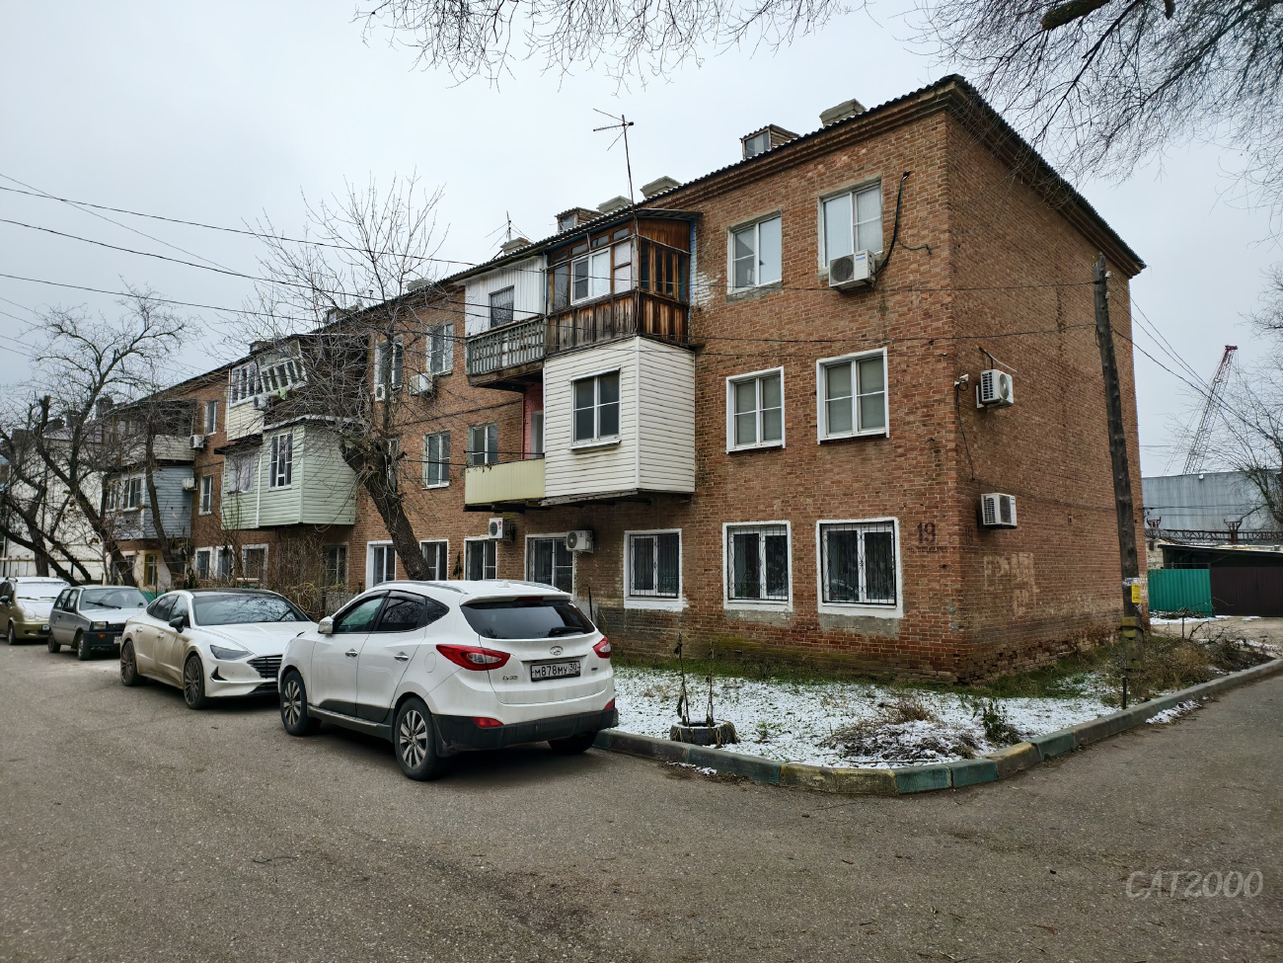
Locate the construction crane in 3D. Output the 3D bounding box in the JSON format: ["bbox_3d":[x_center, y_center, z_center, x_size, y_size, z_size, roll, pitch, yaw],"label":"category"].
[{"bbox_3d":[62.049,-2.012,94.983,10.000,27.000,3.500,-4,-7,33],"label":"construction crane"}]

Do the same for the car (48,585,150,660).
[{"bbox_3d":[-11.165,2.892,17.805,3.200,1.400,1.420,-6,-8,43],"label":"car"}]

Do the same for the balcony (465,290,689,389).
[{"bbox_3d":[-1.625,-3.050,19.439,5.800,1.090,1.500,-6,-8,43],"label":"balcony"}]

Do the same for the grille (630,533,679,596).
[{"bbox_3d":[0.262,1.781,18.120,1.400,1.320,0.060,-5,-8,43],"label":"grille"}]

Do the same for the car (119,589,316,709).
[{"bbox_3d":[-6.082,2.325,12.547,1.860,1.445,4.900,6,-8,-44],"label":"car"}]

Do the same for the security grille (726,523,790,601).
[{"bbox_3d":[2.226,1.558,16.418,1.440,1.480,0.150,-6,-8,43],"label":"security grille"}]

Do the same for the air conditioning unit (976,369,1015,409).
[{"bbox_3d":[6.100,-1.585,14.600,0.280,0.505,0.720,-5,-8,43],"label":"air conditioning unit"}]

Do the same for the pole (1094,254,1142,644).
[{"bbox_3d":[7.841,-0.391,14.068,0.290,7.009,0.290,-7,-8,43],"label":"pole"}]

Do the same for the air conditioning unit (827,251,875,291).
[{"bbox_3d":[3.715,-3.706,15.036,0.738,0.473,0.285,-5,-8,43],"label":"air conditioning unit"}]

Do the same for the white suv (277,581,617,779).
[{"bbox_3d":[-2.207,1.876,8.902,1.820,1.665,4.410,5,-8,-43],"label":"white suv"}]

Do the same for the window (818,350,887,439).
[{"bbox_3d":[3.775,-1.482,15.169,1.380,1.560,0.150,-5,-8,43],"label":"window"}]

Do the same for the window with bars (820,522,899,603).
[{"bbox_3d":[3.798,1.422,14.951,1.450,1.450,0.150,-6,-8,43],"label":"window with bars"}]

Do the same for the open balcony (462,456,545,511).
[{"bbox_3d":[-2.538,0.136,19.722,2.870,0.970,1.650,-5,-8,43],"label":"open balcony"}]

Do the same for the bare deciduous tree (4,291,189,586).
[{"bbox_3d":[-15.031,-0.594,23.500,4.900,9.100,4.500,4,-7,-33],"label":"bare deciduous tree"}]

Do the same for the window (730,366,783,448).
[{"bbox_3d":[2.244,-1.345,16.592,1.340,1.545,0.150,-5,-8,43],"label":"window"}]

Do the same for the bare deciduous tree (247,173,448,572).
[{"bbox_3d":[-6.340,-1.514,18.422,4.400,10.300,4.000,2,-6,-19],"label":"bare deciduous tree"}]

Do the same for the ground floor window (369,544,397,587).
[{"bbox_3d":[-7.786,2.564,25.745,1.460,1.420,0.150,-6,-8,43],"label":"ground floor window"}]

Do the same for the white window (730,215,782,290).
[{"bbox_3d":[2.287,-4.439,16.890,1.260,1.280,0.130,-5,-8,43],"label":"white window"}]

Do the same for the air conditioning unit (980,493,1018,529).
[{"bbox_3d":[6.033,0.505,14.407,0.320,0.520,0.720,-6,-8,43],"label":"air conditioning unit"}]

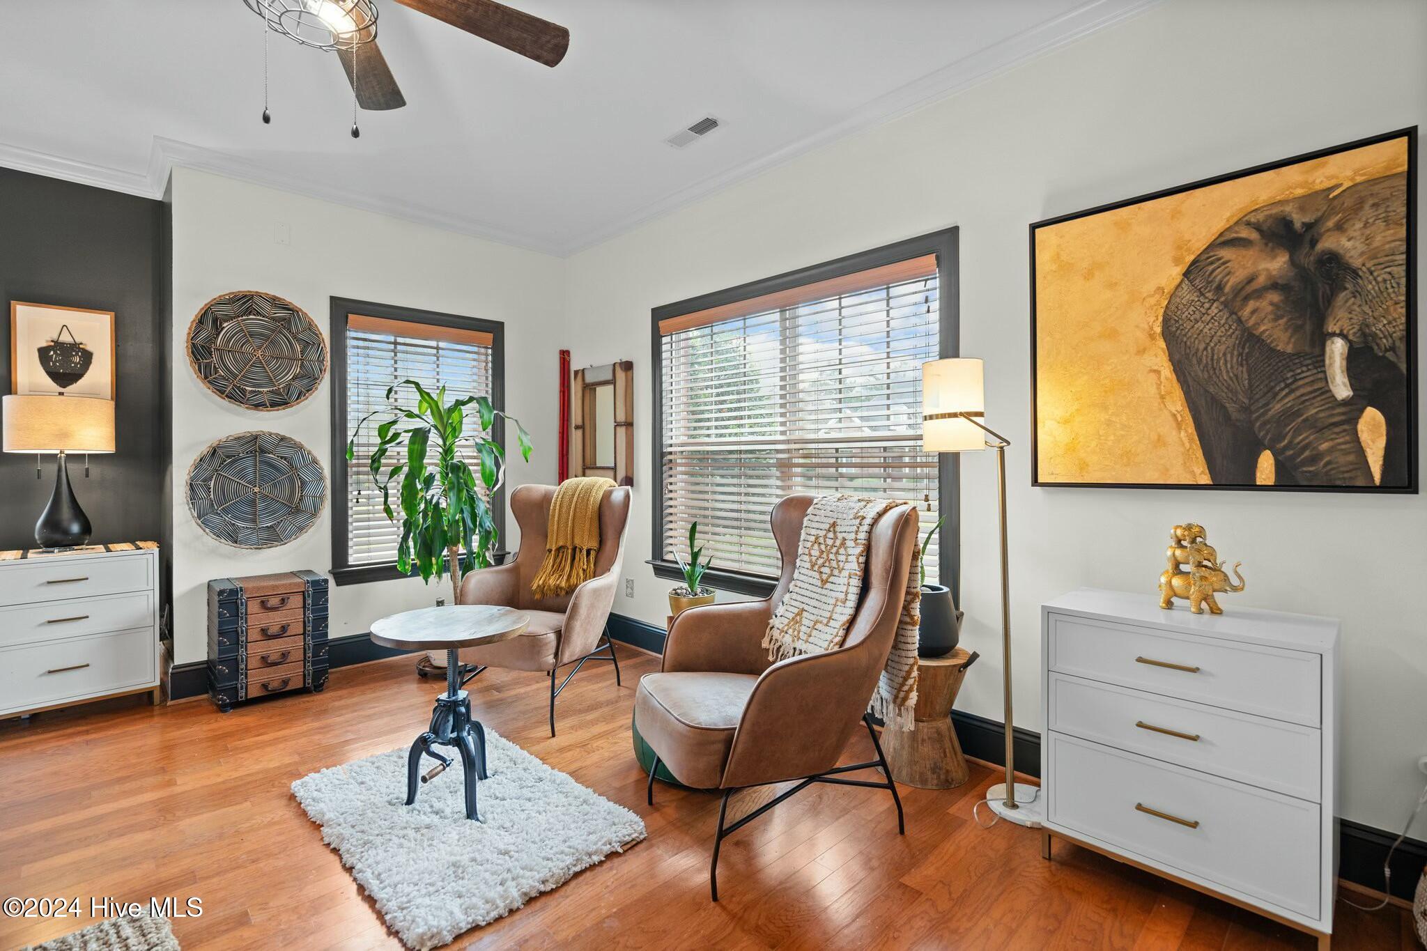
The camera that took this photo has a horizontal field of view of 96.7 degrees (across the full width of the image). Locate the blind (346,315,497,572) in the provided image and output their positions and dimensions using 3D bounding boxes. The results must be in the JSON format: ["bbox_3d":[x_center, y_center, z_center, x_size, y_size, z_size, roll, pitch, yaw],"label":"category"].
[{"bbox_3d":[-1.885,-0.222,4.133,0.885,1.510,0.070,-1,1,-43],"label":"blind"}]

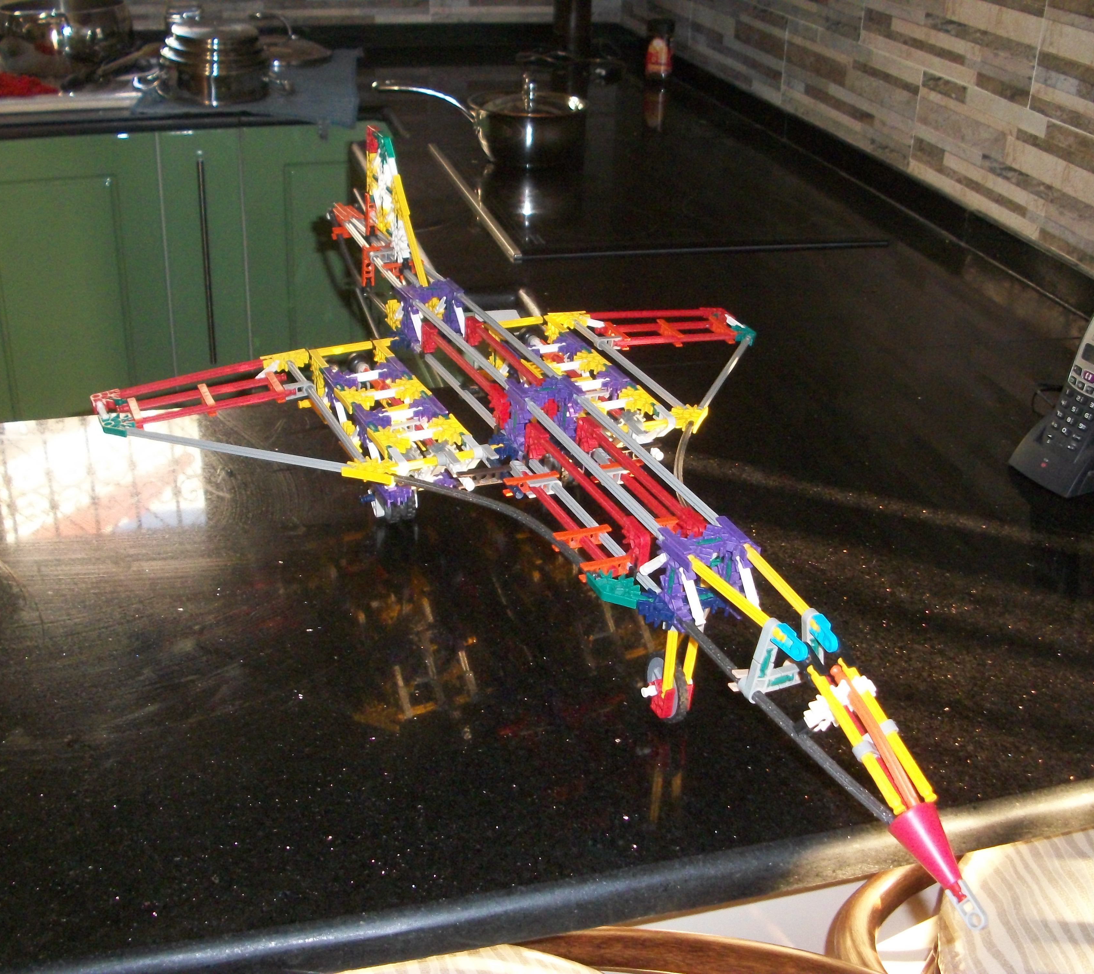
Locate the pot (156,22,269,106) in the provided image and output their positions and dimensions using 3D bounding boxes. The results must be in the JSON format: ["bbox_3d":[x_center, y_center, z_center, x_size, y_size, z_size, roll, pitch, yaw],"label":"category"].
[{"bbox_3d":[-0.592,-0.750,2.317,0.200,0.120,0.200,-5,29,-15],"label":"pot"}]

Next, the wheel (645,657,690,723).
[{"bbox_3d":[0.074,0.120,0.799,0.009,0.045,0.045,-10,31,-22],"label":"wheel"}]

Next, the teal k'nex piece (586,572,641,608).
[{"bbox_3d":[0.040,0.058,0.737,0.022,0.006,0.036,-10,31,-22],"label":"teal k'nex piece"}]

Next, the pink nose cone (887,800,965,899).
[{"bbox_3d":[0.170,0.160,0.578,0.025,0.025,0.037,-10,50,-23],"label":"pink nose cone"}]

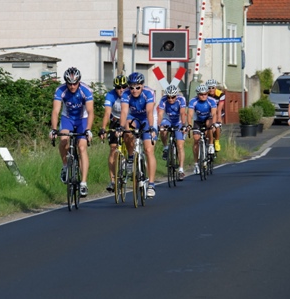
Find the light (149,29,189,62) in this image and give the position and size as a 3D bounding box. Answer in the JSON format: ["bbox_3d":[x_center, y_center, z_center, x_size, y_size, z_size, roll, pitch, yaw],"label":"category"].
[{"bbox_3d":[0.565,-2.397,99.000,0.920,0.770,0.180,0,0,5],"label":"light"}]

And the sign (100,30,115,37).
[{"bbox_3d":[-1.266,-3.832,142.000,0.520,0.180,0.030,0,1,-11],"label":"sign"}]

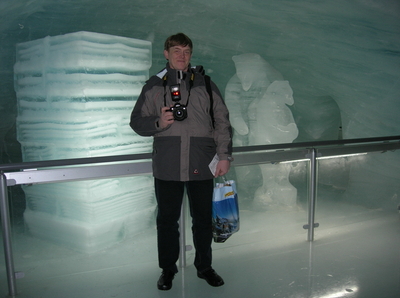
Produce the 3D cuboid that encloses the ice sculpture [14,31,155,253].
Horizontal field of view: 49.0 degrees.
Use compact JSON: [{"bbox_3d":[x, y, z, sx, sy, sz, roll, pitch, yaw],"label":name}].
[{"bbox_3d":[-1.066,-0.089,4.267,0.910,1.870,0.870,6,11,35],"label":"ice sculpture"}]

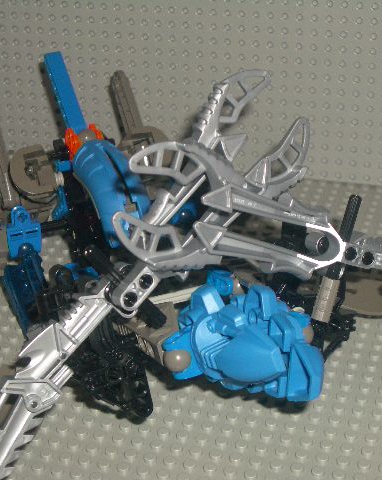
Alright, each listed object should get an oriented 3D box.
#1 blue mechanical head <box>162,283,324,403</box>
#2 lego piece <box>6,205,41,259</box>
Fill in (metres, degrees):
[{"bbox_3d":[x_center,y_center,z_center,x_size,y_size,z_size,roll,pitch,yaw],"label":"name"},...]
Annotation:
[{"bbox_3d":[0.021,0.041,0.441,0.058,0.033,0.033,10,31,22],"label":"blue mechanical head"},{"bbox_3d":[-0.080,-0.003,0.550,0.016,0.024,0.010,-7,14,-18],"label":"lego piece"}]

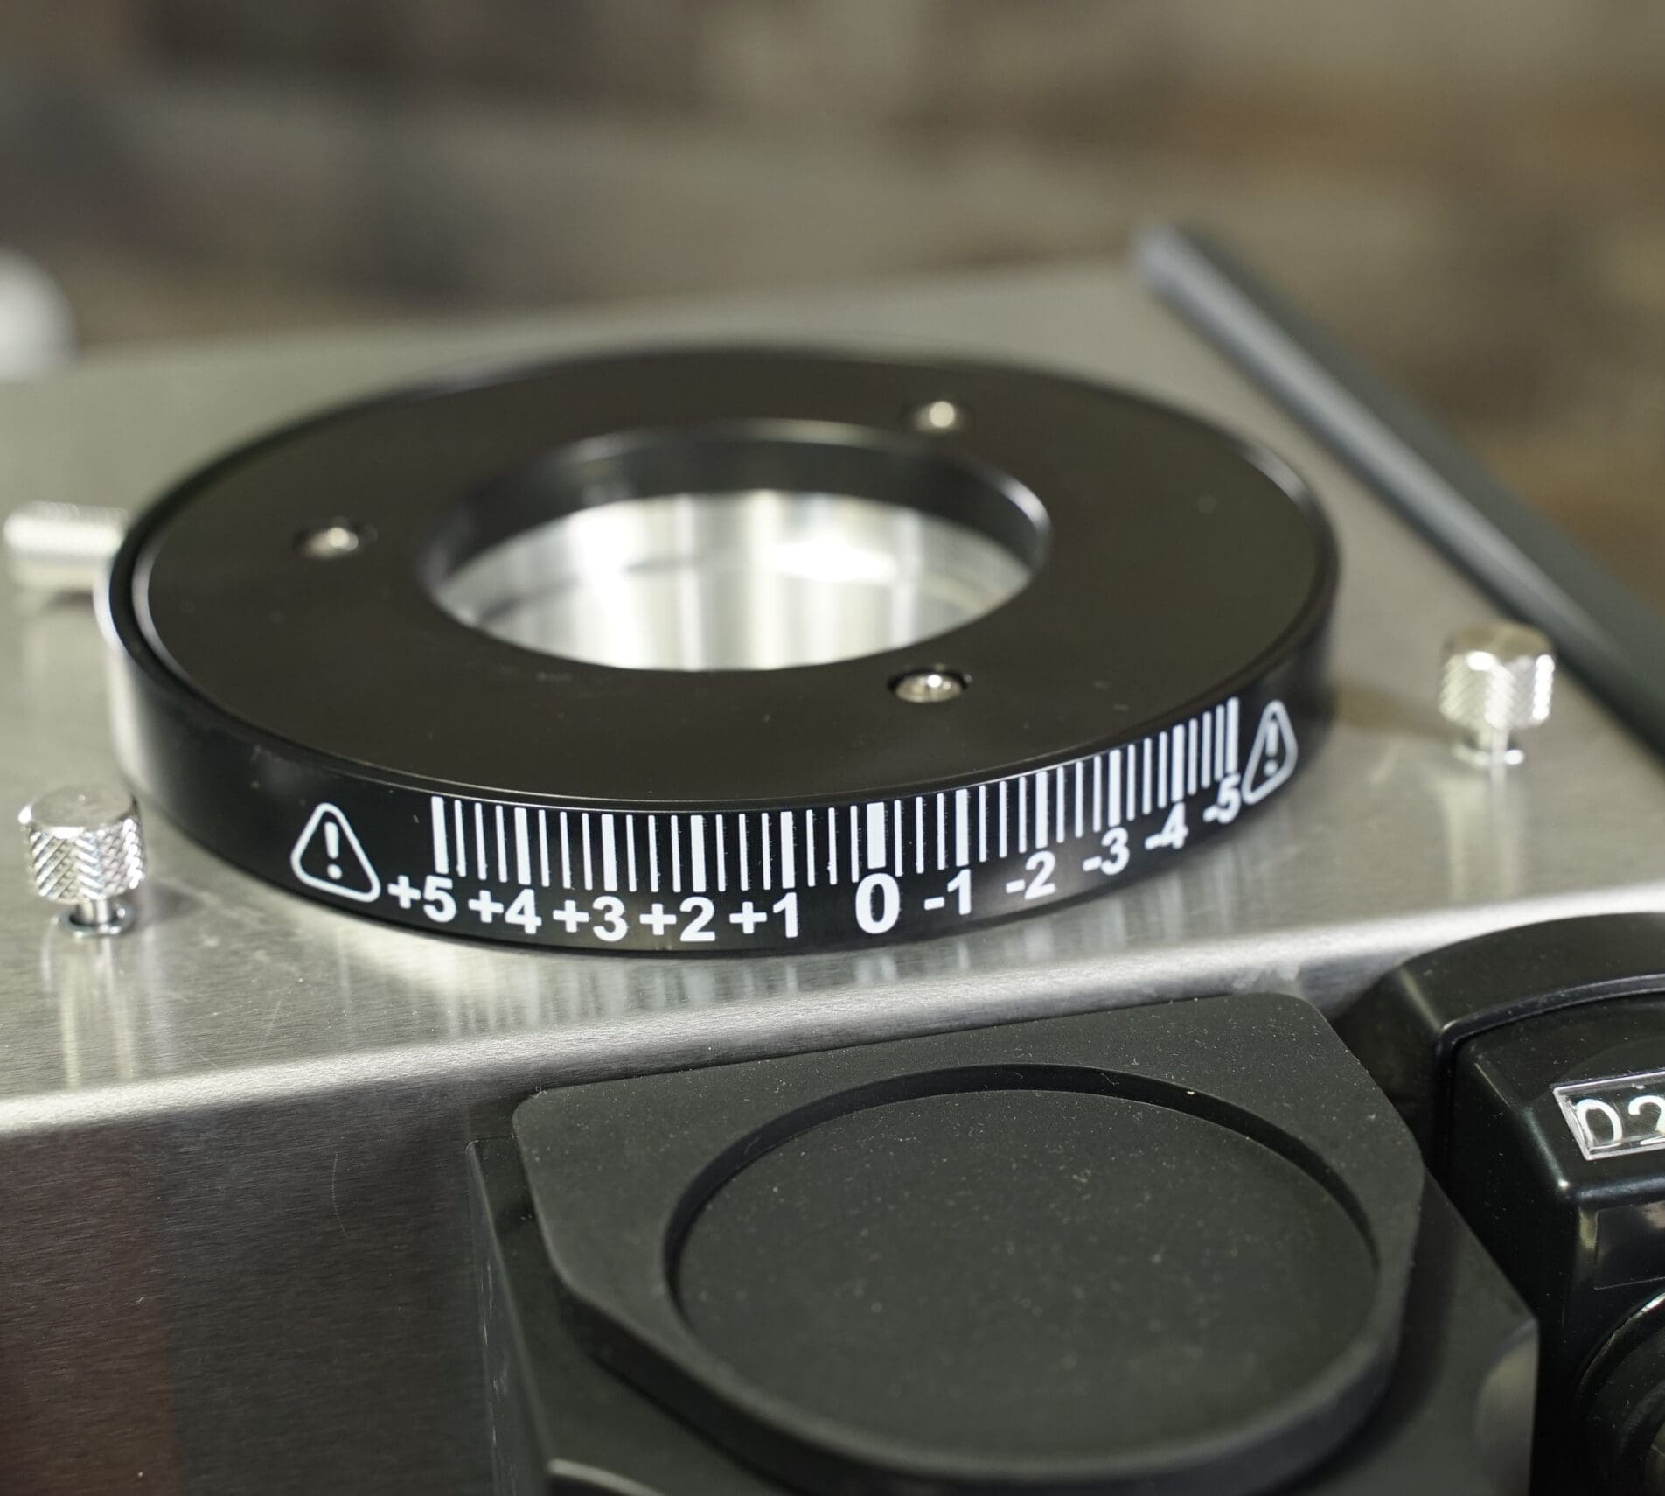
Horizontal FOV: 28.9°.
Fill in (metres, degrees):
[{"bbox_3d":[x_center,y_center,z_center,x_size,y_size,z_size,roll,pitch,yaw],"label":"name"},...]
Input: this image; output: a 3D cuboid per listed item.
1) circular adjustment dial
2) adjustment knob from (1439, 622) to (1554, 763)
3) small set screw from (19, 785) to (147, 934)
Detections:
[{"bbox_3d":[-0.011,-0.015,0.328,0.122,0.013,0.122,-1,26,1],"label":"circular adjustment dial"},{"bbox_3d":[0.063,-0.005,0.304,0.010,0.011,0.010,-1,26,1],"label":"adjustment knob"},{"bbox_3d":[-0.065,0.010,0.281,0.010,0.011,0.010,-7,27,-12],"label":"small set screw"}]

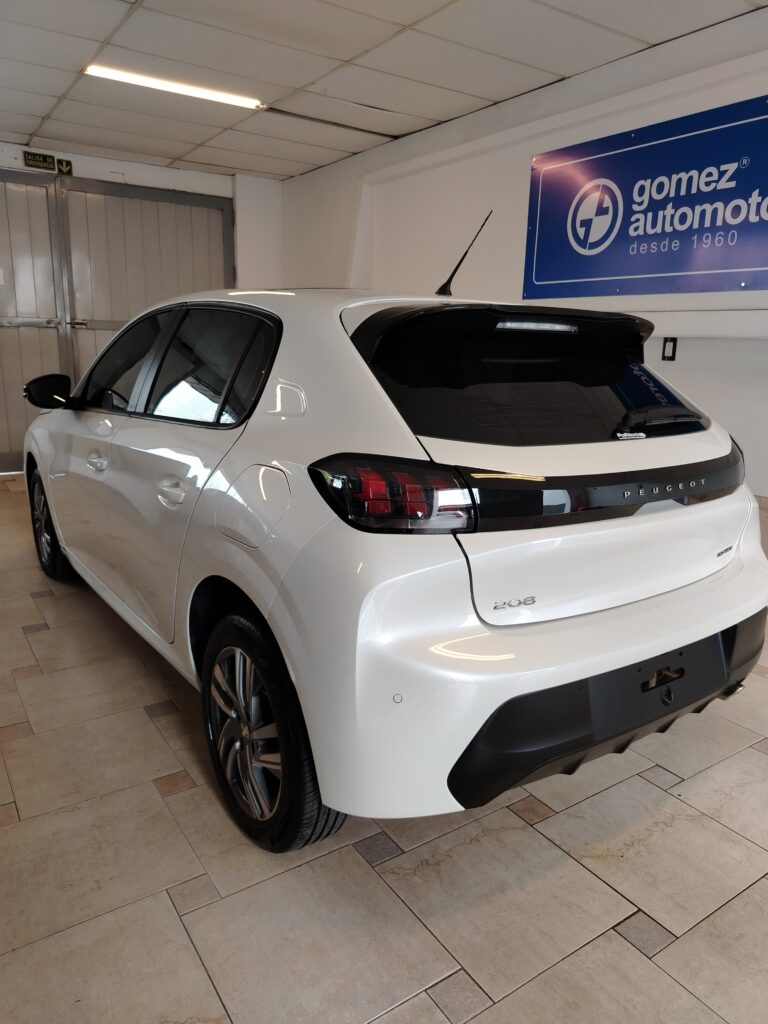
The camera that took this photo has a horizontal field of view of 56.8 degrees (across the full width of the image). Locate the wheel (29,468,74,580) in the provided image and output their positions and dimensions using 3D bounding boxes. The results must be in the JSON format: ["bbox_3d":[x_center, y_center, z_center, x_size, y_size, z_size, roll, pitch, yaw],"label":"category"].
[{"bbox_3d":[-1.754,0.029,3.823,0.200,0.610,0.610,-8,16,-35],"label":"wheel"}]

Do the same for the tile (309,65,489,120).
[{"bbox_3d":[0.116,-2.856,4.857,1.210,0.021,0.603,-8,17,-34],"label":"tile"}]

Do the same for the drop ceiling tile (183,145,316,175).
[{"bbox_3d":[-1.266,-3.317,6.722,1.200,0.020,0.605,-8,16,-34],"label":"drop ceiling tile"}]

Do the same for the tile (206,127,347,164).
[{"bbox_3d":[-0.922,-3.190,6.232,1.200,0.020,0.605,-8,16,-34],"label":"tile"}]

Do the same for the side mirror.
[{"bbox_3d":[-1.422,-0.512,3.016,0.195,0.145,0.115,-8,16,-35],"label":"side mirror"}]

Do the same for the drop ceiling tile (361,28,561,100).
[{"bbox_3d":[0.463,-2.732,4.373,1.210,0.021,0.603,-8,17,-34],"label":"drop ceiling tile"}]

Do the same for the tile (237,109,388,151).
[{"bbox_3d":[-0.578,-3.104,5.824,1.210,0.021,0.603,-8,17,-34],"label":"tile"}]

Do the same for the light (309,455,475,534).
[{"bbox_3d":[0.008,-0.045,1.454,0.280,0.155,0.220,-6,15,-27],"label":"light"}]

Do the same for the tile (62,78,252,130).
[{"bbox_3d":[-1.593,-2.956,5.134,1.210,0.021,0.603,-8,17,-34],"label":"tile"}]

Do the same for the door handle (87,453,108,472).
[{"bbox_3d":[-1.068,-0.186,2.648,0.045,0.072,0.195,-8,16,-35],"label":"door handle"}]

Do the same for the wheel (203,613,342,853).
[{"bbox_3d":[-0.289,0.560,1.883,0.205,0.618,0.618,-8,16,-34],"label":"wheel"}]

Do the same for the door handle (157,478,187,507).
[{"bbox_3d":[-0.597,-0.055,1.995,0.045,0.072,0.195,-8,16,-35],"label":"door handle"}]

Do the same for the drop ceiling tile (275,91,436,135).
[{"bbox_3d":[-0.231,-2.980,5.340,1.210,0.021,0.603,-8,17,-34],"label":"drop ceiling tile"}]

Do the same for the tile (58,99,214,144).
[{"bbox_3d":[-1.940,-3.080,5.617,1.210,0.021,0.603,-8,17,-34],"label":"tile"}]

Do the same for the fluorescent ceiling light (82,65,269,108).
[{"bbox_3d":[-1.345,-2.810,4.710,1.200,0.055,0.070,-8,16,-34],"label":"fluorescent ceiling light"}]

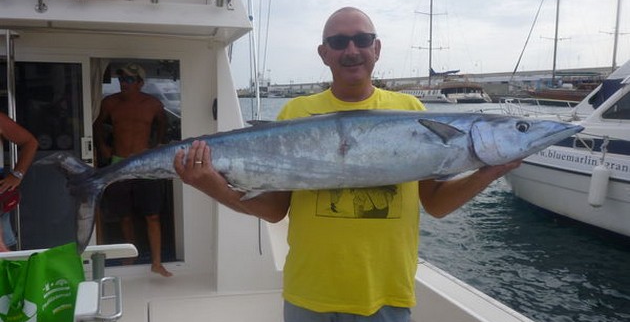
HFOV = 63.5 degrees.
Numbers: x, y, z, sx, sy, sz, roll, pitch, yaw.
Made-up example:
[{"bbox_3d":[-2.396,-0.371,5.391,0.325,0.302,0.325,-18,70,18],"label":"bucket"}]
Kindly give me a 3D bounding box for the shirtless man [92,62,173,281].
[{"bbox_3d":[-1.530,0.090,4.250,0.620,1.750,0.460,-2,8,-16],"label":"shirtless man"}]

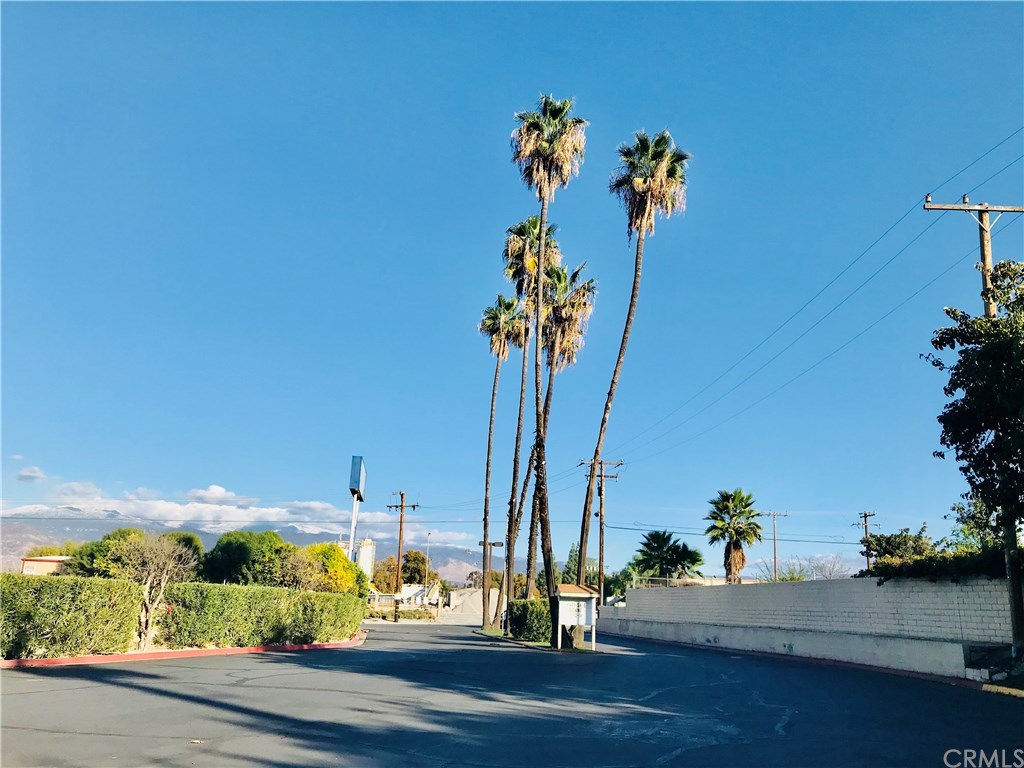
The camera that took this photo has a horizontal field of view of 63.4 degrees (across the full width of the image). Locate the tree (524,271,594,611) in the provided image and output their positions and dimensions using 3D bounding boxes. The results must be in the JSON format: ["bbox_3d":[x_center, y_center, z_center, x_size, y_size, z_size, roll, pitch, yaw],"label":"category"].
[{"bbox_3d":[2.595,2.802,42.100,3.470,19.368,3.003,1,-15,0],"label":"tree"}]

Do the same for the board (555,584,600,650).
[{"bbox_3d":[2.385,8.322,29.605,1.500,2.220,0.900,2,-15,-3],"label":"board"}]

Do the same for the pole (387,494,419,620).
[{"bbox_3d":[-9.752,15.029,72.421,2.789,11.084,0.500,1,-15,0],"label":"pole"}]

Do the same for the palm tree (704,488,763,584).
[{"bbox_3d":[13.739,10.869,51.009,3.586,8.902,3.766,1,-15,0],"label":"palm tree"}]

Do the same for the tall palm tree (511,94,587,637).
[{"bbox_3d":[1.378,-1.475,32.517,3.201,22.605,3.361,1,-15,0],"label":"tall palm tree"}]

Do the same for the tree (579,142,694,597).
[{"bbox_3d":[4.939,-0.627,32.761,4.880,21.251,3.630,1,-15,0],"label":"tree"}]

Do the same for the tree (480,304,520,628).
[{"bbox_3d":[-0.983,4.527,54.194,2.856,22.145,2.999,1,-15,0],"label":"tree"}]

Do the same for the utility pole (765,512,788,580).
[{"bbox_3d":[26.447,18.404,82.198,2.673,11.241,0.500,1,-15,0],"label":"utility pole"}]

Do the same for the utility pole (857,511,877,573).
[{"bbox_3d":[33.891,17.620,78.313,2.686,11.073,0.700,1,-15,0],"label":"utility pole"}]

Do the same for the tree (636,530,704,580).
[{"bbox_3d":[11.224,13.846,58.478,4.815,6.913,5.056,1,-15,0],"label":"tree"}]

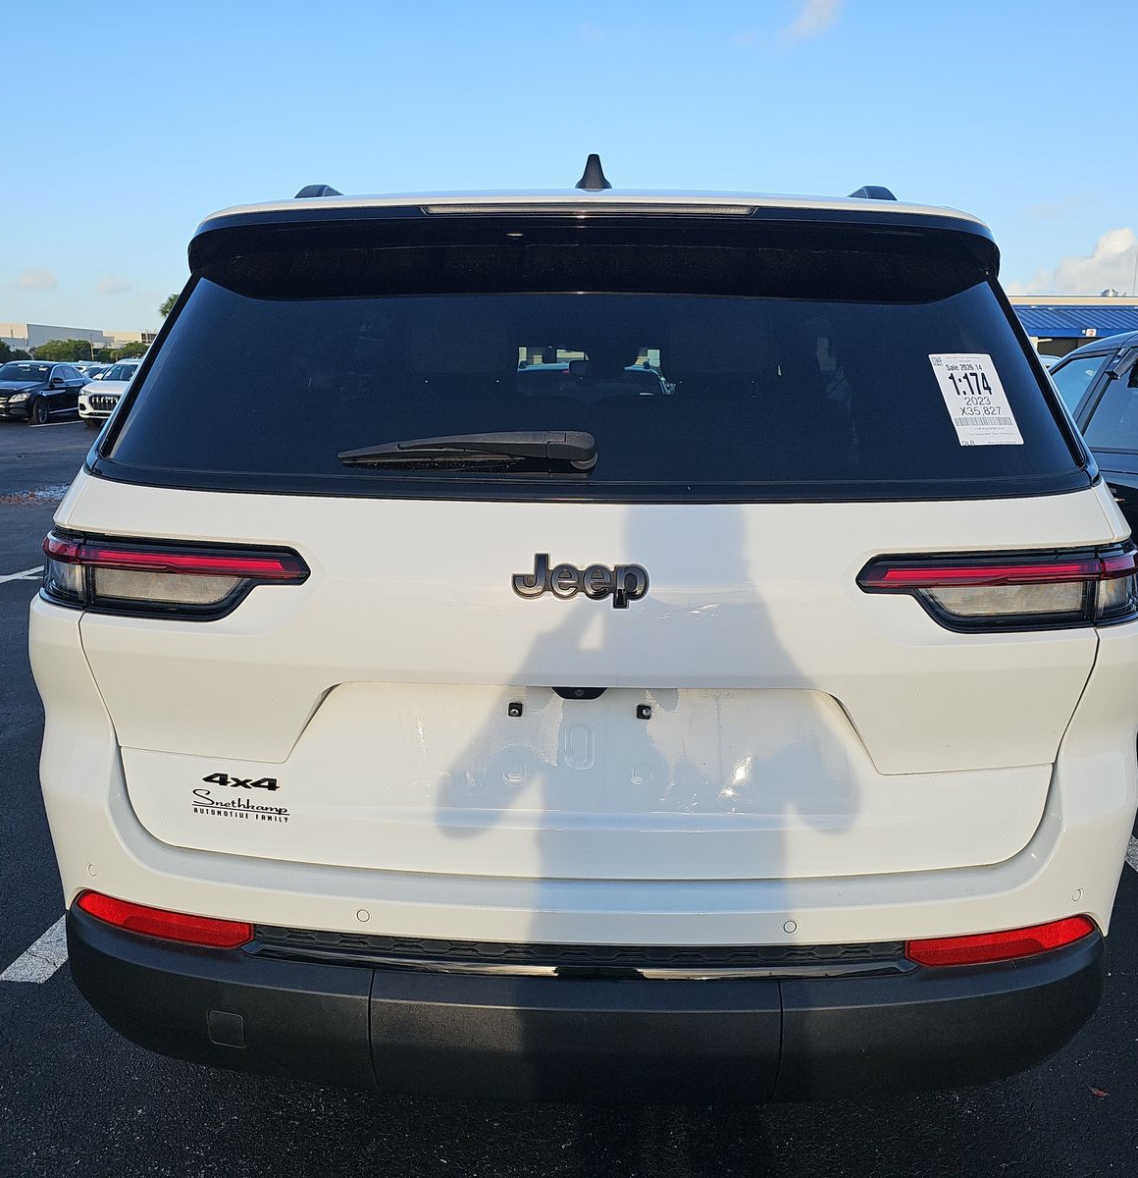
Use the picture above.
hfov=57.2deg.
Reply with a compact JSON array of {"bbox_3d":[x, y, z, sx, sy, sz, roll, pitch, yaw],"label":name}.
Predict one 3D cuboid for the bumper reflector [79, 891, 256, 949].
[{"bbox_3d":[-0.606,0.465,1.501,0.313,0.052,0.081,4,13,17],"label":"bumper reflector"}]

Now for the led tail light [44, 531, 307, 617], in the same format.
[{"bbox_3d":[-0.595,-0.036,1.557,0.505,0.119,0.182,3,12,12],"label":"led tail light"}]

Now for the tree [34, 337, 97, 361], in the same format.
[{"bbox_3d":[-55.521,-25.607,115.434,6.700,4.180,6.300,-5,13,-25],"label":"tree"}]

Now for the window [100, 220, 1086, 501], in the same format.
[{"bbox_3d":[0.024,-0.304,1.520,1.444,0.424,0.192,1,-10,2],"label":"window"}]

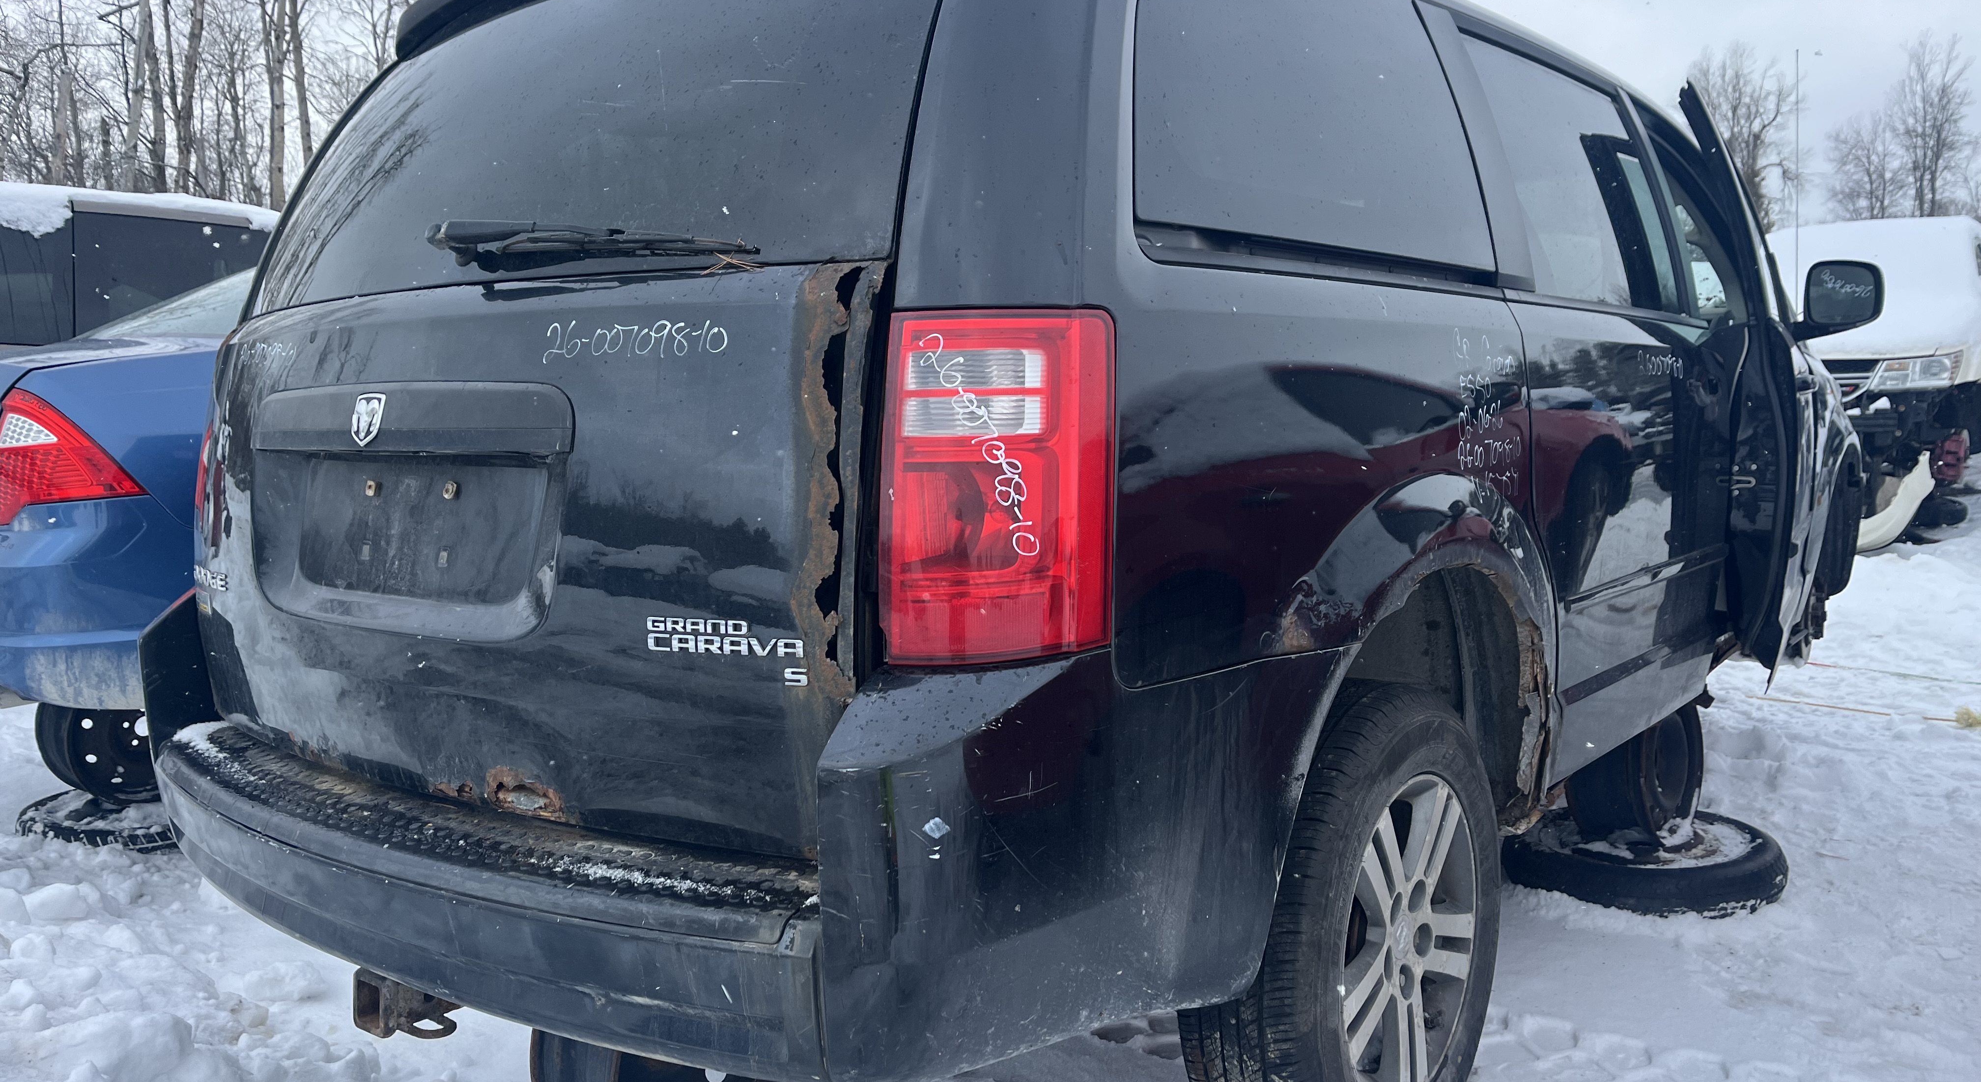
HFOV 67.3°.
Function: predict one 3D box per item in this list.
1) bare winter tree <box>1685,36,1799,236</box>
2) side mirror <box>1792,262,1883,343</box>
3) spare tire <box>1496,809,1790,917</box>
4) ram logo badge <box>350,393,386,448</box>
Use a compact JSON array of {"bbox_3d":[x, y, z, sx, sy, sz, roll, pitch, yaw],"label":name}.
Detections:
[{"bbox_3d":[22.866,-9.163,45.498,3.800,12.000,3.800,0,5,0],"label":"bare winter tree"},{"bbox_3d":[2.173,-0.614,3.805,0.215,0.205,0.140,3,6,34],"label":"side mirror"},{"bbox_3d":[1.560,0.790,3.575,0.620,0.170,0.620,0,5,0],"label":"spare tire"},{"bbox_3d":[-0.755,-0.146,1.812,0.058,0.067,0.012,3,-9,38],"label":"ram logo badge"}]

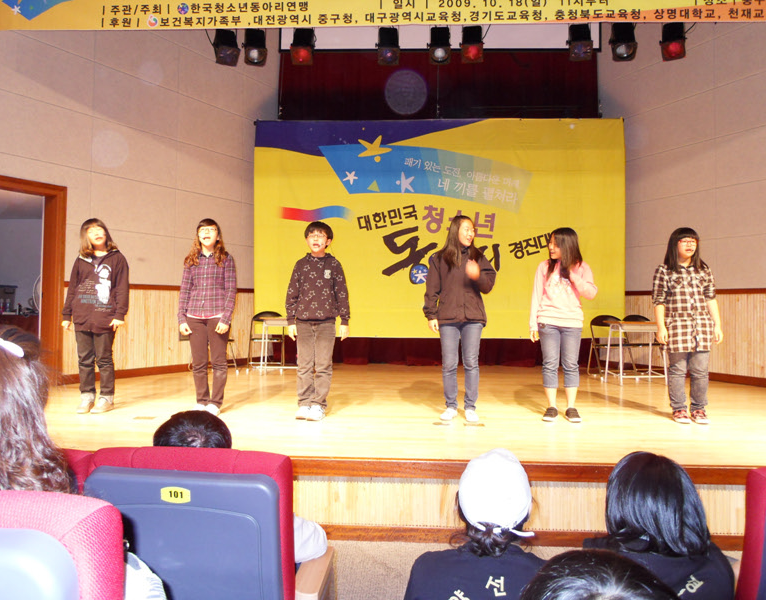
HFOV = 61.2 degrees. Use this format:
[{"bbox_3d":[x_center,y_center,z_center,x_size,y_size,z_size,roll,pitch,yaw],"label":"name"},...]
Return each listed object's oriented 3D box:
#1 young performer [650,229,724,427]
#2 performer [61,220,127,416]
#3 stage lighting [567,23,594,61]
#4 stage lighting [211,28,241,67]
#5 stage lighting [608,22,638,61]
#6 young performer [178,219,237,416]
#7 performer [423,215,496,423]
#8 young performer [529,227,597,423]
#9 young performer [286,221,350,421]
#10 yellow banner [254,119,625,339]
[{"bbox_3d":[2.390,0.194,5.080,0.500,1.510,0.280,0,0,8],"label":"young performer"},{"bbox_3d":[-2.302,0.117,5.217,0.520,1.550,0.310,1,-1,-10],"label":"performer"},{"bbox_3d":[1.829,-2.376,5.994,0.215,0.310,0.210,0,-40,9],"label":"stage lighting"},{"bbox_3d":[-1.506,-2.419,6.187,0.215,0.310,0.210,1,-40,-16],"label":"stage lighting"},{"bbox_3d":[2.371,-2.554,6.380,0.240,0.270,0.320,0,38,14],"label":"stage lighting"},{"bbox_3d":[-1.389,0.127,5.157,0.445,1.547,0.300,1,-1,-7],"label":"young performer"},{"bbox_3d":[0.606,0.131,5.032,0.532,1.578,0.350,1,-1,-5],"label":"performer"},{"bbox_3d":[1.445,0.180,5.180,0.520,1.520,0.320,0,0,12],"label":"young performer"},{"bbox_3d":[-0.493,0.151,4.996,0.468,1.515,0.310,1,-1,-1],"label":"young performer"},{"bbox_3d":[0.739,-0.988,8.900,5.068,2.975,0.040,1,-1,3],"label":"yellow banner"}]

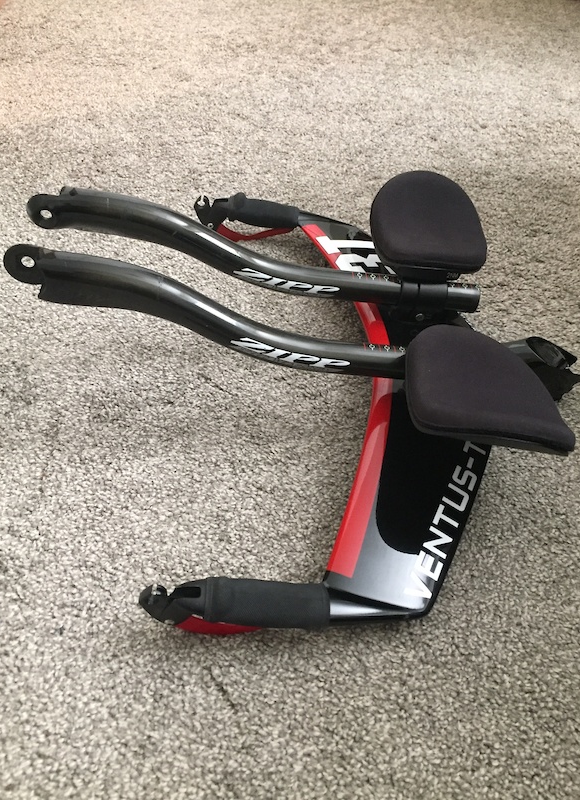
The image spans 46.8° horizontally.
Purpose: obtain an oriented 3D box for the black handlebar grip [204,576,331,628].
[{"bbox_3d":[-0.013,0.114,0.376,0.073,0.027,0.026,6,46,-9],"label":"black handlebar grip"}]

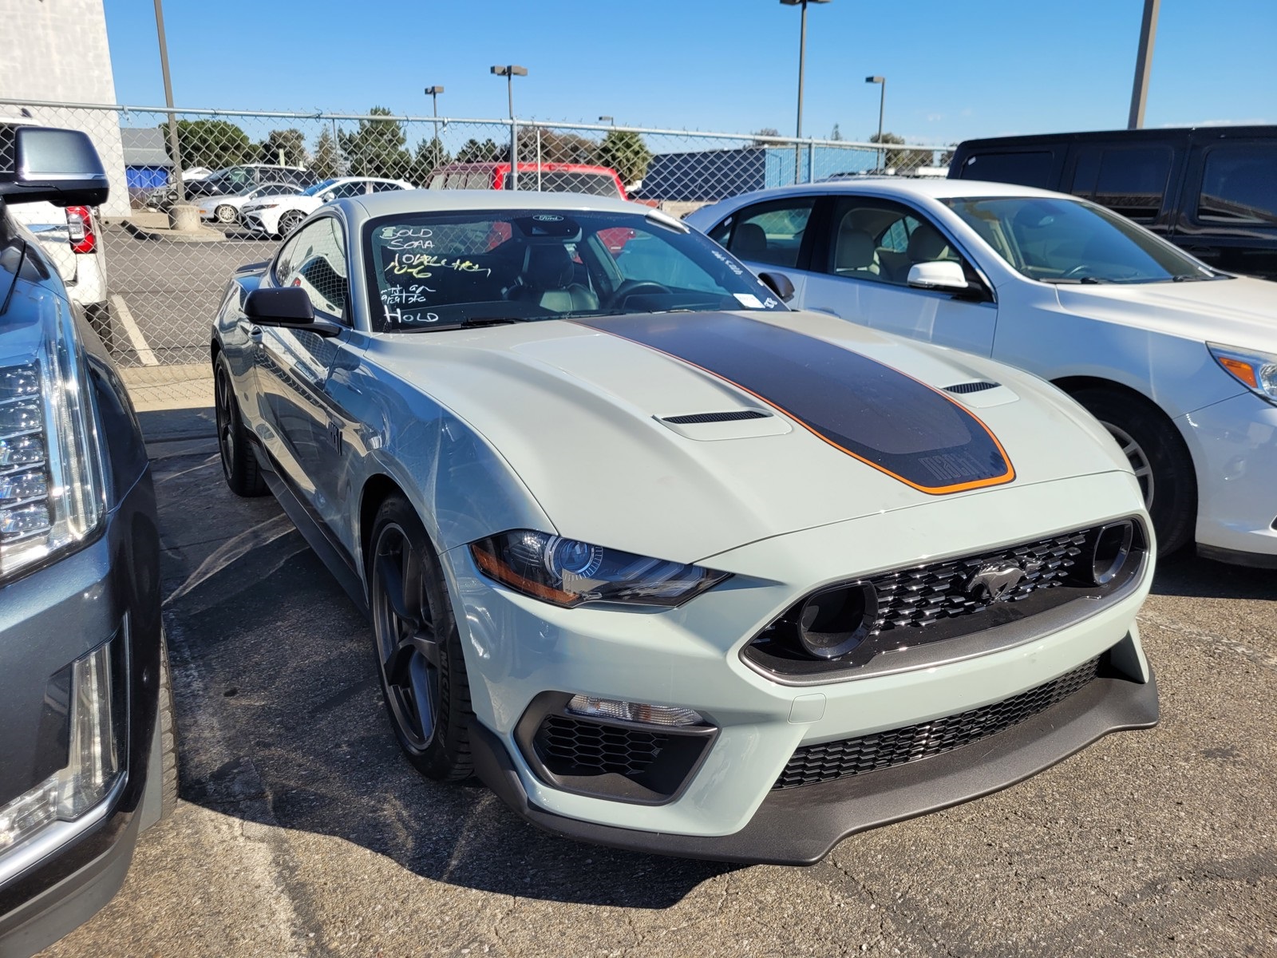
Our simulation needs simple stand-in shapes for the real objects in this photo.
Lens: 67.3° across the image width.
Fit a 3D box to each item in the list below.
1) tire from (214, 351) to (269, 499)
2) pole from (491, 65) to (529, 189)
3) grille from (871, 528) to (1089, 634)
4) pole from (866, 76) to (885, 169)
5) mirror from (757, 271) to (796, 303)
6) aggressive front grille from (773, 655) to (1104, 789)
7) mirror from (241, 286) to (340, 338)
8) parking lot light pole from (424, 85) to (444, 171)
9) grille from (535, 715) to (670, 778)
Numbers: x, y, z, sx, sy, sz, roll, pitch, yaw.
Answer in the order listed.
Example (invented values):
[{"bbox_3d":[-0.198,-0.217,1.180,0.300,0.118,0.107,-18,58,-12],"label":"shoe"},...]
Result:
[{"bbox_3d":[-1.805,-0.270,4.506,0.290,0.695,0.695,-8,17,-29],"label":"tire"},{"bbox_3d":[-5.356,-14.295,40.852,1.600,6.118,0.550,-6,16,-21],"label":"pole"},{"bbox_3d":[0.680,0.186,1.837,0.600,0.118,0.080,-8,17,-29],"label":"grille"},{"bbox_3d":[11.321,-15.821,45.836,0.900,6.382,0.450,-14,20,-41],"label":"pole"},{"bbox_3d":[0.536,-0.730,3.728,0.260,0.155,0.170,-8,17,-29],"label":"mirror"},{"bbox_3d":[0.672,0.476,1.925,0.920,0.110,0.100,-8,17,-29],"label":"aggressive front grille"},{"bbox_3d":[-1.031,-0.510,2.849,0.260,0.155,0.170,-8,17,-29],"label":"mirror"},{"bbox_3d":[-9.926,-16.141,47.455,0.500,6.122,1.000,-8,17,-28],"label":"parking lot light pole"},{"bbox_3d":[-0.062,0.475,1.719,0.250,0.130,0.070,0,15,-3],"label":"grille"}]

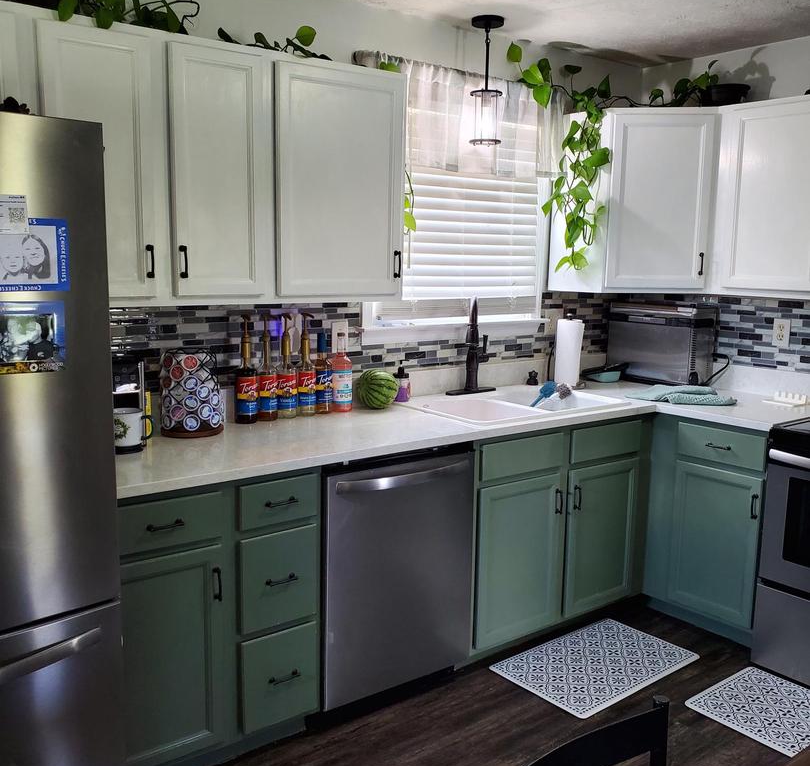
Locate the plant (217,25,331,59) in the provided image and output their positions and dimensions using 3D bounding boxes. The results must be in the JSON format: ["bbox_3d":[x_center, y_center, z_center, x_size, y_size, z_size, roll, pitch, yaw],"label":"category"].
[{"bbox_3d":[-0.420,-1.099,2.590,0.430,0.125,0.150,-6,11,-36],"label":"plant"}]

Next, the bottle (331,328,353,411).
[{"bbox_3d":[-0.237,-0.041,3.023,0.076,0.295,0.076,1,9,0],"label":"bottle"}]

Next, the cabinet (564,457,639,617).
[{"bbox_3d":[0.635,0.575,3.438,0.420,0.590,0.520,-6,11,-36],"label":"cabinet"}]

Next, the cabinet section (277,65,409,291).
[{"bbox_3d":[-0.288,-0.668,2.775,0.500,0.735,0.320,-6,11,-36],"label":"cabinet section"}]

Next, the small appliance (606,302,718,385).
[{"bbox_3d":[1.211,-0.188,3.896,0.210,0.380,0.490,-6,11,-36],"label":"small appliance"}]

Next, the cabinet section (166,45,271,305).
[{"bbox_3d":[-0.635,-0.633,2.518,0.315,0.735,0.320,-6,11,-36],"label":"cabinet section"}]

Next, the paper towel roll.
[{"bbox_3d":[0.776,-0.146,3.813,0.122,0.308,0.122,1,9,0],"label":"paper towel roll"}]

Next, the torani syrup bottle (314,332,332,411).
[{"bbox_3d":[-0.301,-0.040,3.032,0.073,0.303,0.073,1,9,0],"label":"torani syrup bottle"}]

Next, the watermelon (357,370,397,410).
[{"bbox_3d":[-0.101,0.024,3.072,0.156,0.155,0.156,1,9,0],"label":"watermelon"}]

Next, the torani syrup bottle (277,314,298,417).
[{"bbox_3d":[-0.420,-0.061,2.894,0.075,0.371,0.075,-3,10,-24],"label":"torani syrup bottle"}]

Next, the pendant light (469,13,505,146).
[{"bbox_3d":[0.322,-1.178,3.188,0.128,0.469,0.128,1,9,0],"label":"pendant light"}]

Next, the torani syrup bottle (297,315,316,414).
[{"bbox_3d":[-0.357,-0.067,2.967,0.074,0.375,0.088,-6,11,-36],"label":"torani syrup bottle"}]

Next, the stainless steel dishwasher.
[{"bbox_3d":[-0.169,0.585,2.850,0.600,0.815,0.610,-6,11,-36],"label":"stainless steel dishwasher"}]

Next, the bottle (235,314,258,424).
[{"bbox_3d":[-0.548,-0.049,2.796,0.076,0.374,0.076,1,9,0],"label":"bottle"}]

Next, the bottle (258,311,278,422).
[{"bbox_3d":[-0.483,-0.055,2.876,0.074,0.375,0.086,-6,11,-36],"label":"bottle"}]

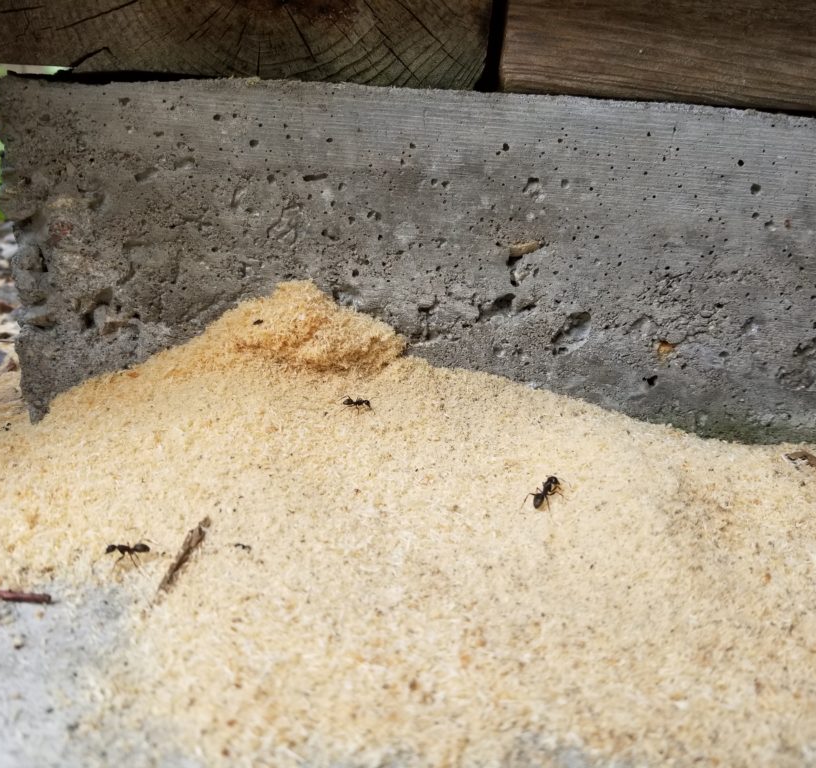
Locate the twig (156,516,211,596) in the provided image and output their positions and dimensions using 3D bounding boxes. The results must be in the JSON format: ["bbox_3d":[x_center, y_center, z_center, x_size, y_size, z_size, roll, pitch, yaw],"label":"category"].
[{"bbox_3d":[-0.056,0.043,0.190,0.003,0.003,0.025,8,31,9],"label":"twig"}]

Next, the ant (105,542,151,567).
[{"bbox_3d":[-0.071,0.043,0.194,0.011,0.004,0.005,4,28,2],"label":"ant"}]

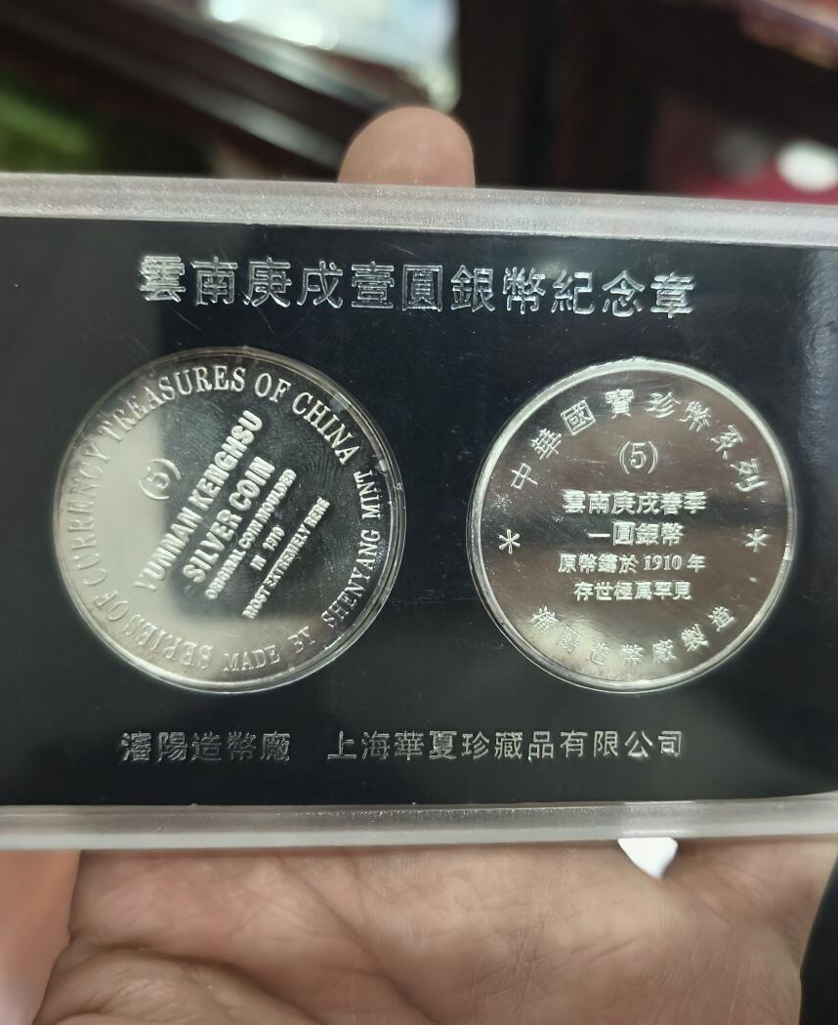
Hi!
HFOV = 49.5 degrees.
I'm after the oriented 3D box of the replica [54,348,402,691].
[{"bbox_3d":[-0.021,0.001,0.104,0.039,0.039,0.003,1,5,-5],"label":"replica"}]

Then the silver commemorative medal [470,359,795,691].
[{"bbox_3d":[0.025,0.002,0.108,0.039,0.039,0.003,1,5,-5],"label":"silver commemorative medal"}]

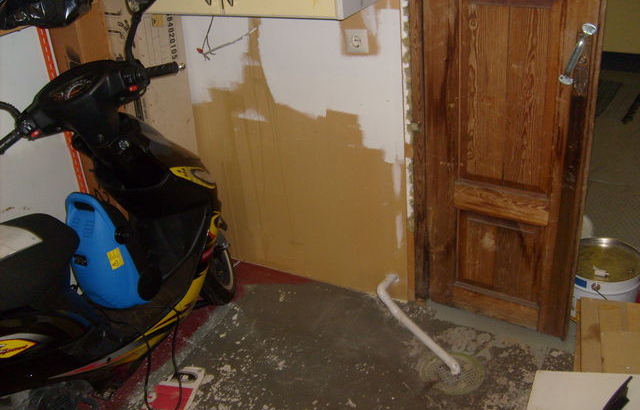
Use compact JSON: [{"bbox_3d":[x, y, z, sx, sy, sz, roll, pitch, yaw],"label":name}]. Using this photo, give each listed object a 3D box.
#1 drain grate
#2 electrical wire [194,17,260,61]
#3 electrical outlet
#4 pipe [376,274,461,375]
[{"bbox_3d":[0.458,0.578,2.237,0.214,0.020,0.214,-4,28,2],"label":"drain grate"},{"bbox_3d":[-0.350,-0.625,2.419,0.275,0.165,0.060,10,32,27],"label":"electrical wire"},{"bbox_3d":[0.127,-0.552,2.184,0.081,0.081,0.022,10,32,27],"label":"electrical outlet"},{"bbox_3d":[0.353,0.438,2.398,0.105,0.119,0.507,-14,29,-16],"label":"pipe"}]

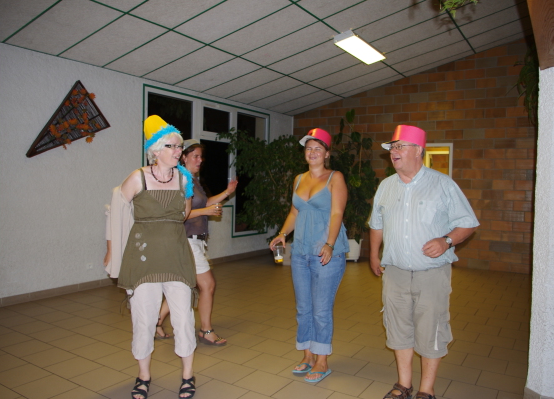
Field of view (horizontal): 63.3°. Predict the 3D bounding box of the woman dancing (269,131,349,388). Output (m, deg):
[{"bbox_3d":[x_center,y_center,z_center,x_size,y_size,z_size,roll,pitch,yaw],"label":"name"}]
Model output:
[{"bbox_3d":[0.231,0.372,3.245,0.540,1.763,0.370,2,2,28],"label":"woman dancing"}]

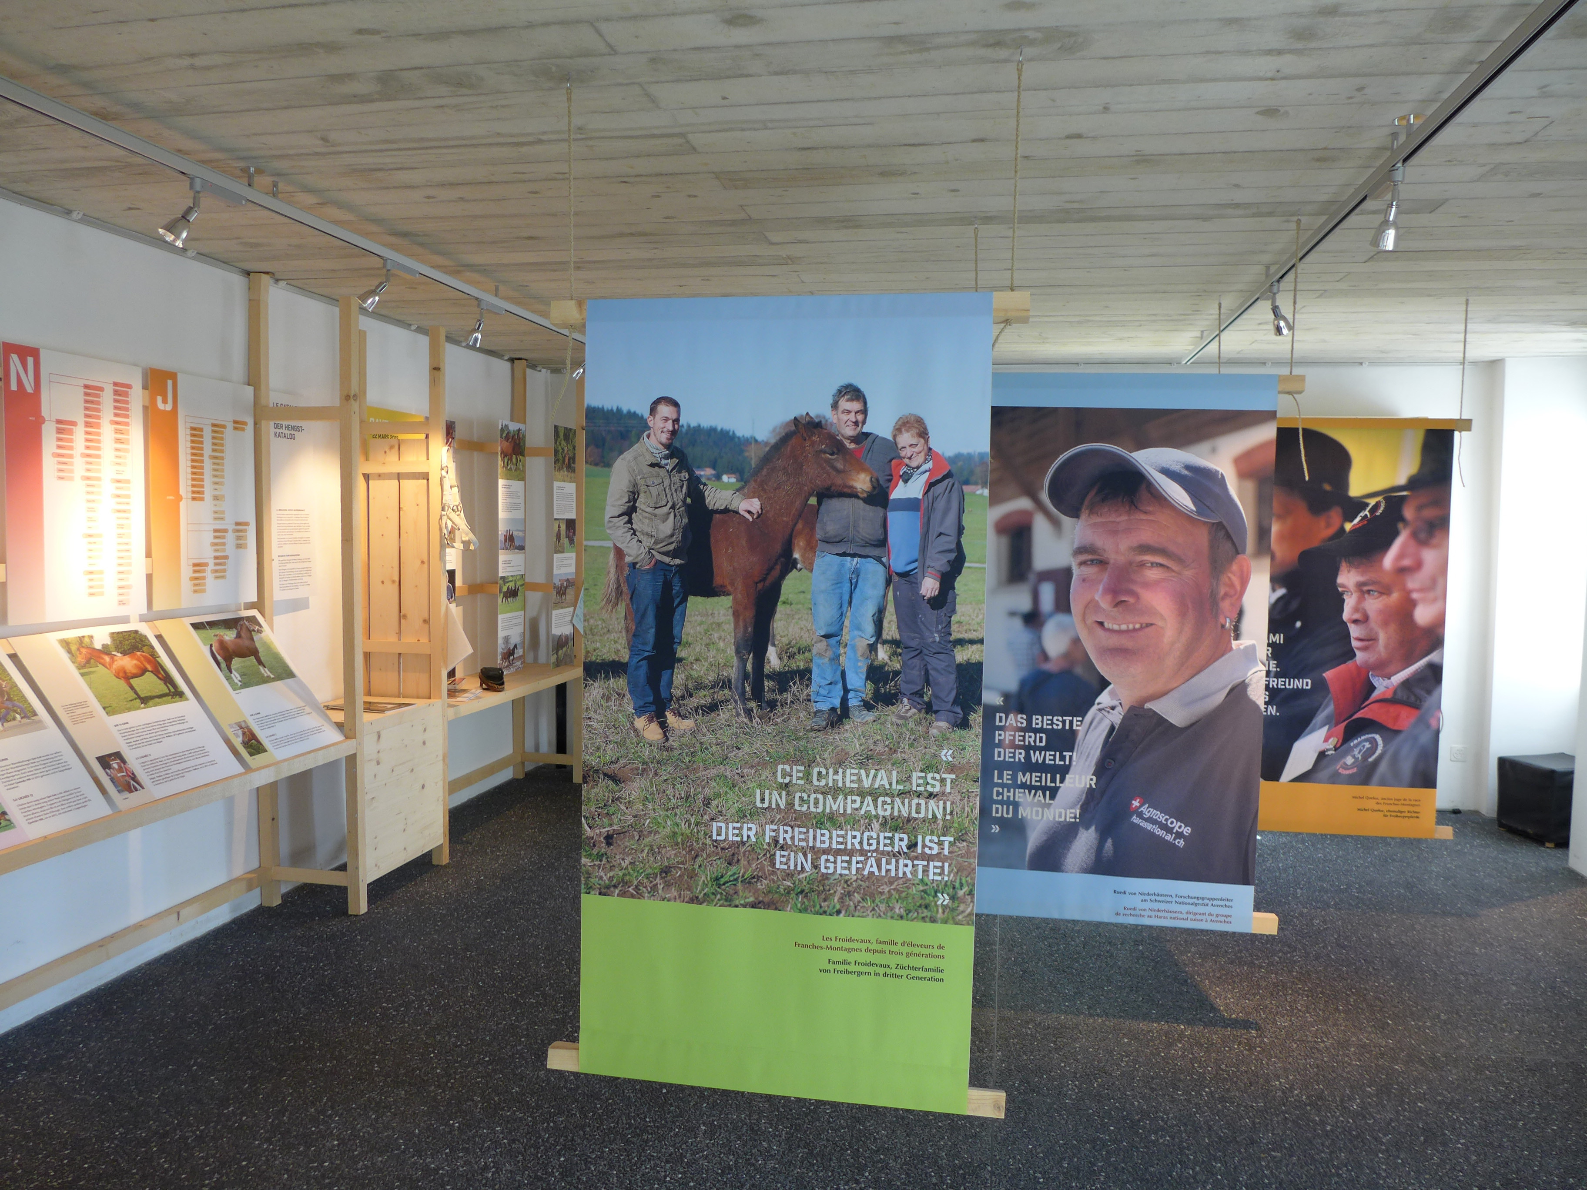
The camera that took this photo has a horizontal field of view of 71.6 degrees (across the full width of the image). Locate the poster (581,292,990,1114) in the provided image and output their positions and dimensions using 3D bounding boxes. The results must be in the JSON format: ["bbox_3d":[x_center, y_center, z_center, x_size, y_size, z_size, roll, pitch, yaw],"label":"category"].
[{"bbox_3d":[-0.038,0.233,2.379,0.876,1.726,0.030,2,4,11],"label":"poster"}]

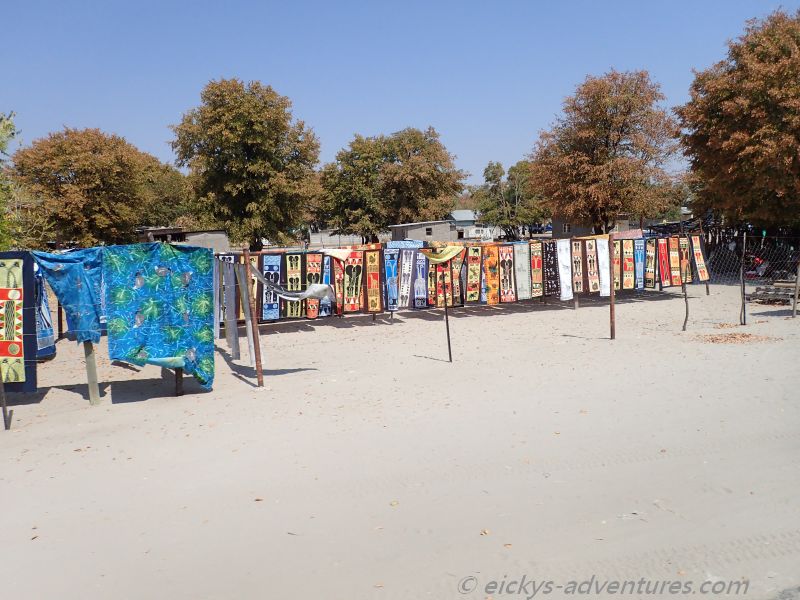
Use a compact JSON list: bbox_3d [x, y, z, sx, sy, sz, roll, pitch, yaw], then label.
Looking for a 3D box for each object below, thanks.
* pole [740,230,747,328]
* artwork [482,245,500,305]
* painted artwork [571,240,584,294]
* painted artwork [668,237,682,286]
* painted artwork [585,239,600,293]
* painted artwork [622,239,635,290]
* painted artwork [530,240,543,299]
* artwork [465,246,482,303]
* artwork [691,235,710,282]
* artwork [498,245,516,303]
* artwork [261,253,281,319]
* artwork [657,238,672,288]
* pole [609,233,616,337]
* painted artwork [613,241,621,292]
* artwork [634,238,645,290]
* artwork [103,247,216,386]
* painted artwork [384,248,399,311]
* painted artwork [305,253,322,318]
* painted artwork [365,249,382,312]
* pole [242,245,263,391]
[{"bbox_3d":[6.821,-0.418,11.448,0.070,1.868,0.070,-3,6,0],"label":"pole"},{"bbox_3d":[2.367,-0.660,14.948,0.524,1.555,0.050,-5,7,-19],"label":"artwork"},{"bbox_3d":[4.731,-0.866,15.400,0.420,1.439,0.050,-5,7,-21],"label":"painted artwork"},{"bbox_3d":[8.010,-1.119,16.800,0.420,1.454,0.050,-5,7,-21],"label":"painted artwork"},{"bbox_3d":[5.247,-0.940,15.750,0.420,1.472,0.050,-5,7,-21],"label":"painted artwork"},{"bbox_3d":[6.407,-0.995,16.200,0.420,1.458,0.050,-5,7,-21],"label":"painted artwork"},{"bbox_3d":[3.462,-0.774,14.656,0.390,1.450,0.100,-4,8,-21],"label":"painted artwork"},{"bbox_3d":[1.781,-0.618,13.998,0.480,1.380,0.100,-4,8,-21],"label":"artwork"},{"bbox_3d":[8.987,-1.241,17.279,0.420,1.420,0.050,-15,11,-18],"label":"artwork"},{"bbox_3d":[2.810,-0.693,15.104,0.530,1.519,0.050,-5,7,-19],"label":"artwork"},{"bbox_3d":[-2.925,-0.277,13.075,0.477,1.507,0.050,-5,7,-19],"label":"artwork"},{"bbox_3d":[7.426,-1.025,16.223,0.470,1.380,0.100,-13,11,-20],"label":"artwork"},{"bbox_3d":[3.815,-0.236,10.385,0.085,1.924,0.085,-3,7,0],"label":"pole"},{"bbox_3d":[6.077,-0.971,16.256,0.379,1.409,0.050,-5,7,-19],"label":"painted artwork"},{"bbox_3d":[6.756,-1.001,16.300,0.360,1.467,0.050,-5,7,-21],"label":"artwork"},{"bbox_3d":[-3.103,0.199,7.423,1.310,1.840,0.180,-4,8,-18],"label":"artwork"},{"bbox_3d":[-0.206,-0.498,14.034,0.410,1.508,0.050,-5,7,-19],"label":"painted artwork"},{"bbox_3d":[-1.961,-0.329,13.100,0.380,1.496,0.050,-5,7,-21],"label":"painted artwork"},{"bbox_3d":[-0.619,-0.456,13.500,0.400,1.495,0.050,-5,7,-21],"label":"painted artwork"},{"bbox_3d":[-2.013,0.265,7.959,0.068,1.908,0.068,-7,7,-22],"label":"pole"}]

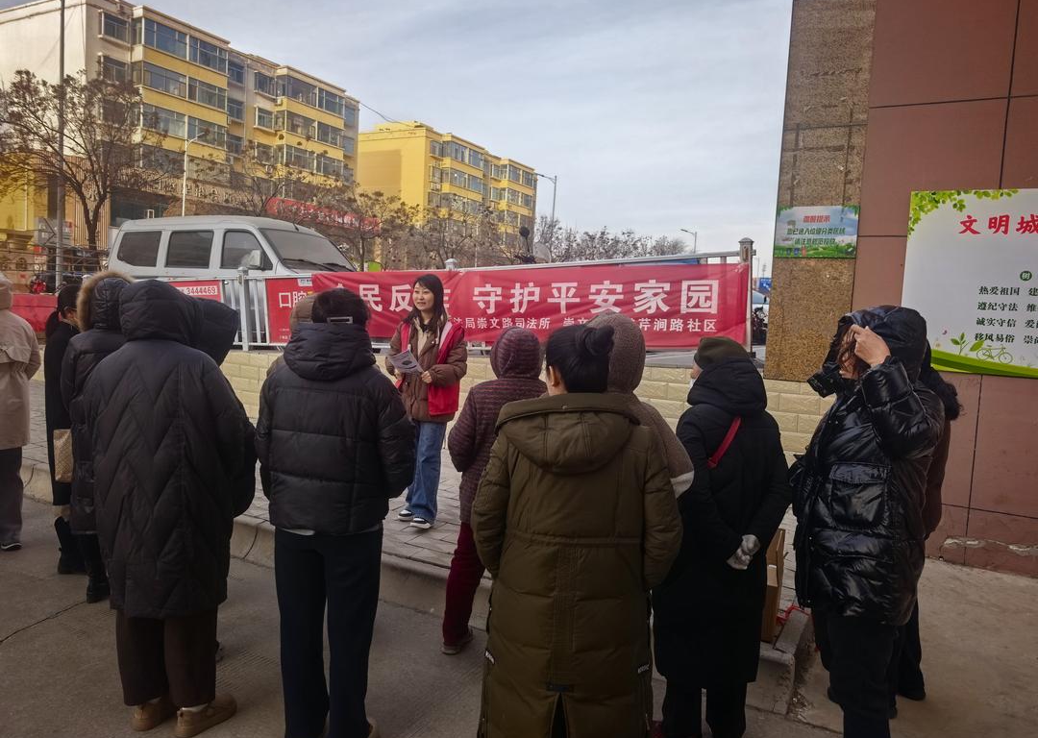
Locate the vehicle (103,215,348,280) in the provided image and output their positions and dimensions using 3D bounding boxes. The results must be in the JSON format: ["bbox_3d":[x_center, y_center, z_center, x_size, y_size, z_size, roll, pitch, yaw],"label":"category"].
[{"bbox_3d":[-4.247,-1.280,11.060,4.150,1.880,1.620,5,4,28],"label":"vehicle"}]

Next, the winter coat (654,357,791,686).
[{"bbox_3d":[0.769,0.541,2.643,0.500,1.168,0.370,2,4,-23],"label":"winter coat"}]

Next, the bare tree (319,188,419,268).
[{"bbox_3d":[-6.636,-4.774,31.787,4.100,6.370,4.100,3,4,0],"label":"bare tree"}]

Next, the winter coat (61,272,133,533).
[{"bbox_3d":[-2.086,0.153,3.655,0.540,1.299,0.400,2,4,-20],"label":"winter coat"}]

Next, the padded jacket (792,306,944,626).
[{"bbox_3d":[1.254,0.333,2.582,0.470,1.116,0.520,3,4,0],"label":"padded jacket"}]

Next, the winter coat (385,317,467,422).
[{"bbox_3d":[-0.611,-0.003,4.743,0.520,0.682,0.370,4,4,17],"label":"winter coat"}]

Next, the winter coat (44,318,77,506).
[{"bbox_3d":[-2.510,0.233,4.021,0.360,1.027,0.480,2,4,-24],"label":"winter coat"}]

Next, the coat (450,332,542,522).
[{"bbox_3d":[-0.055,0.256,3.361,0.540,0.890,0.360,3,4,3],"label":"coat"}]

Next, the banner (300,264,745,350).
[{"bbox_3d":[-0.232,-0.628,7.197,4.906,0.720,0.040,3,3,28],"label":"banner"}]

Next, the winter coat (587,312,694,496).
[{"bbox_3d":[0.378,0.219,2.726,0.560,0.859,0.380,3,4,-12],"label":"winter coat"}]

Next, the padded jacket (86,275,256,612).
[{"bbox_3d":[-1.261,0.272,2.578,0.570,1.174,0.420,4,4,12],"label":"padded jacket"}]

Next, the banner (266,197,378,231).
[{"bbox_3d":[-17.341,-13.878,65.342,0.200,1.150,13.354,5,4,31],"label":"banner"}]

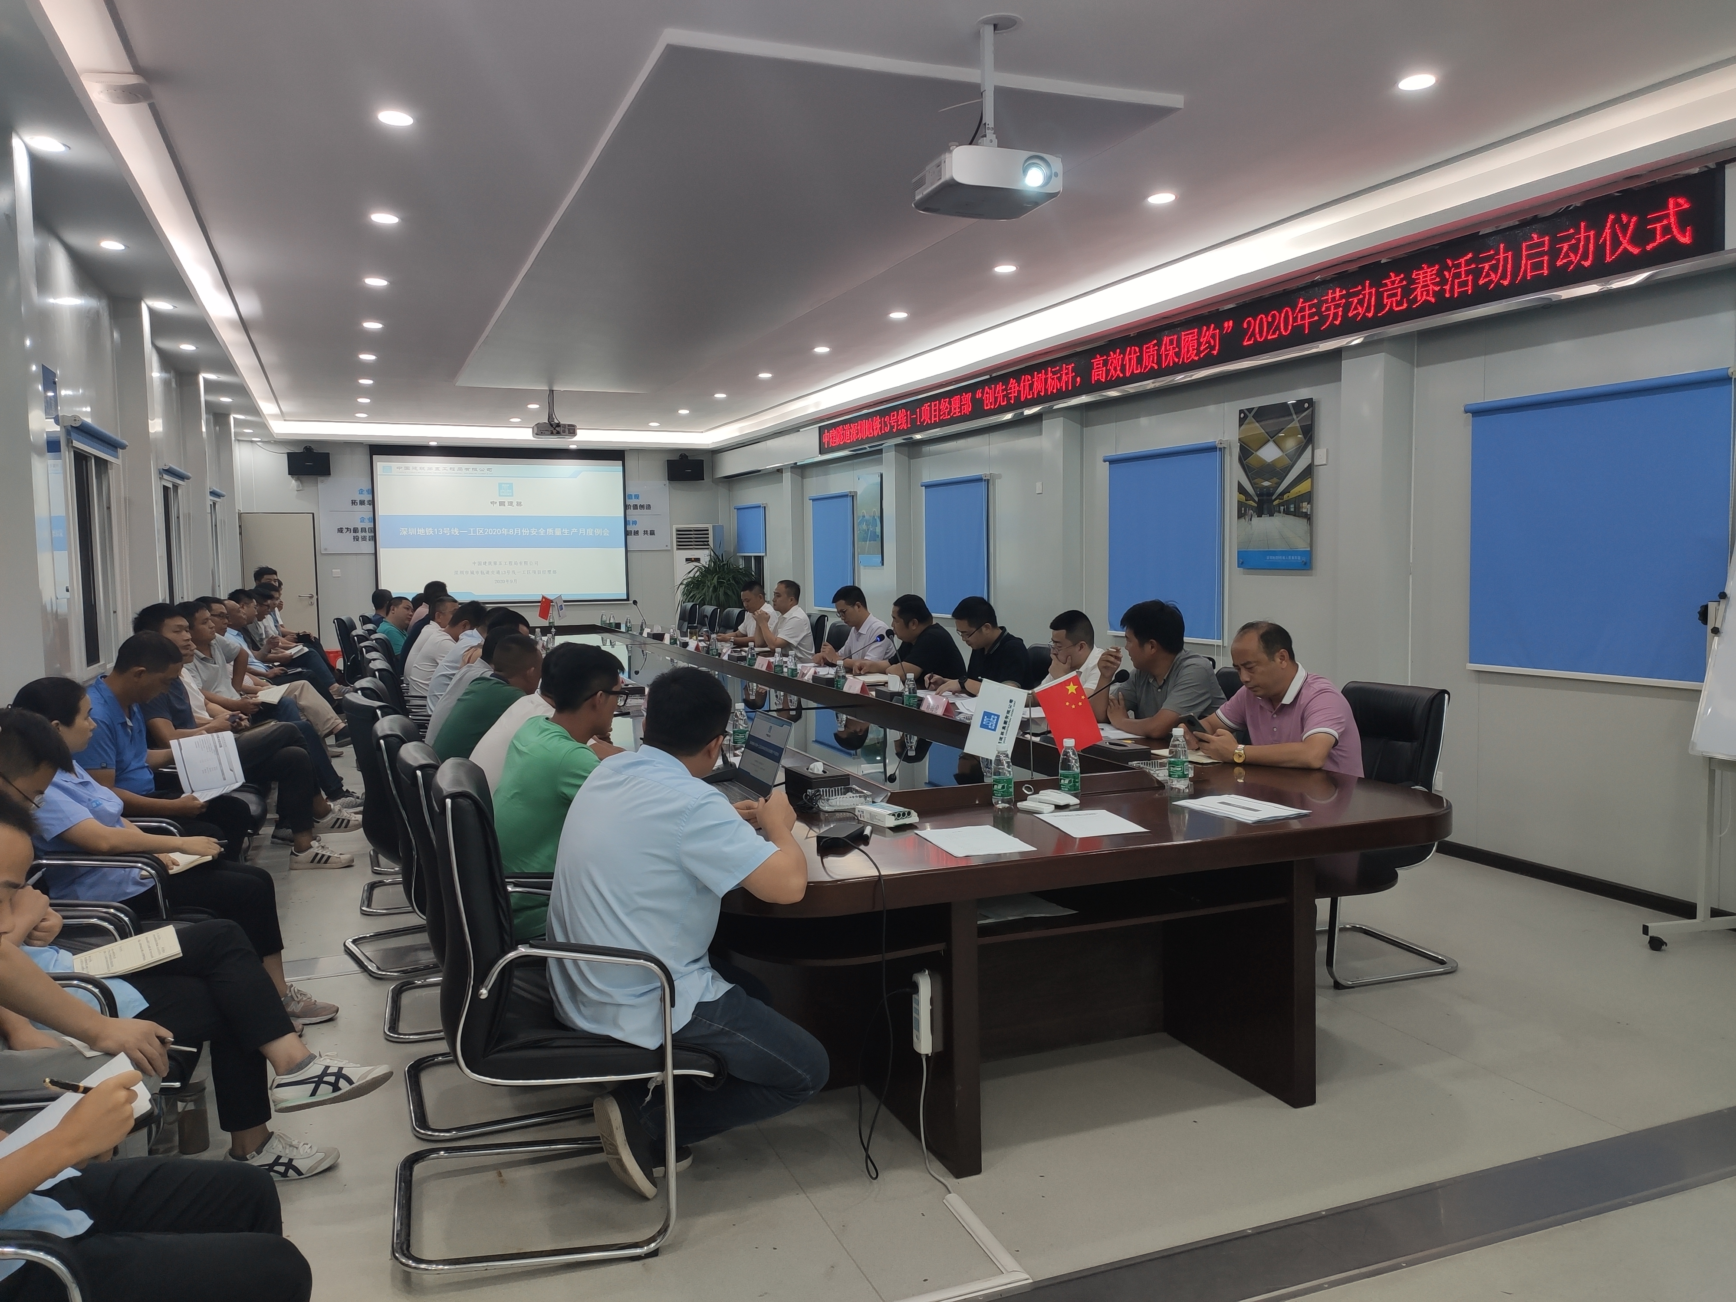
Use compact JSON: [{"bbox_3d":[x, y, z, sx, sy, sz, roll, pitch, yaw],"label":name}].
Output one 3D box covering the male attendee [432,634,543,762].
[{"bbox_3d":[-1.313,0.521,5.017,0.760,1.200,0.520,-2,4,-22],"label":"male attendee"}]

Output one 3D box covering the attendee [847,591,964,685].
[{"bbox_3d":[0.256,0.292,7.619,0.760,1.250,0.560,-2,4,-22],"label":"attendee"}]

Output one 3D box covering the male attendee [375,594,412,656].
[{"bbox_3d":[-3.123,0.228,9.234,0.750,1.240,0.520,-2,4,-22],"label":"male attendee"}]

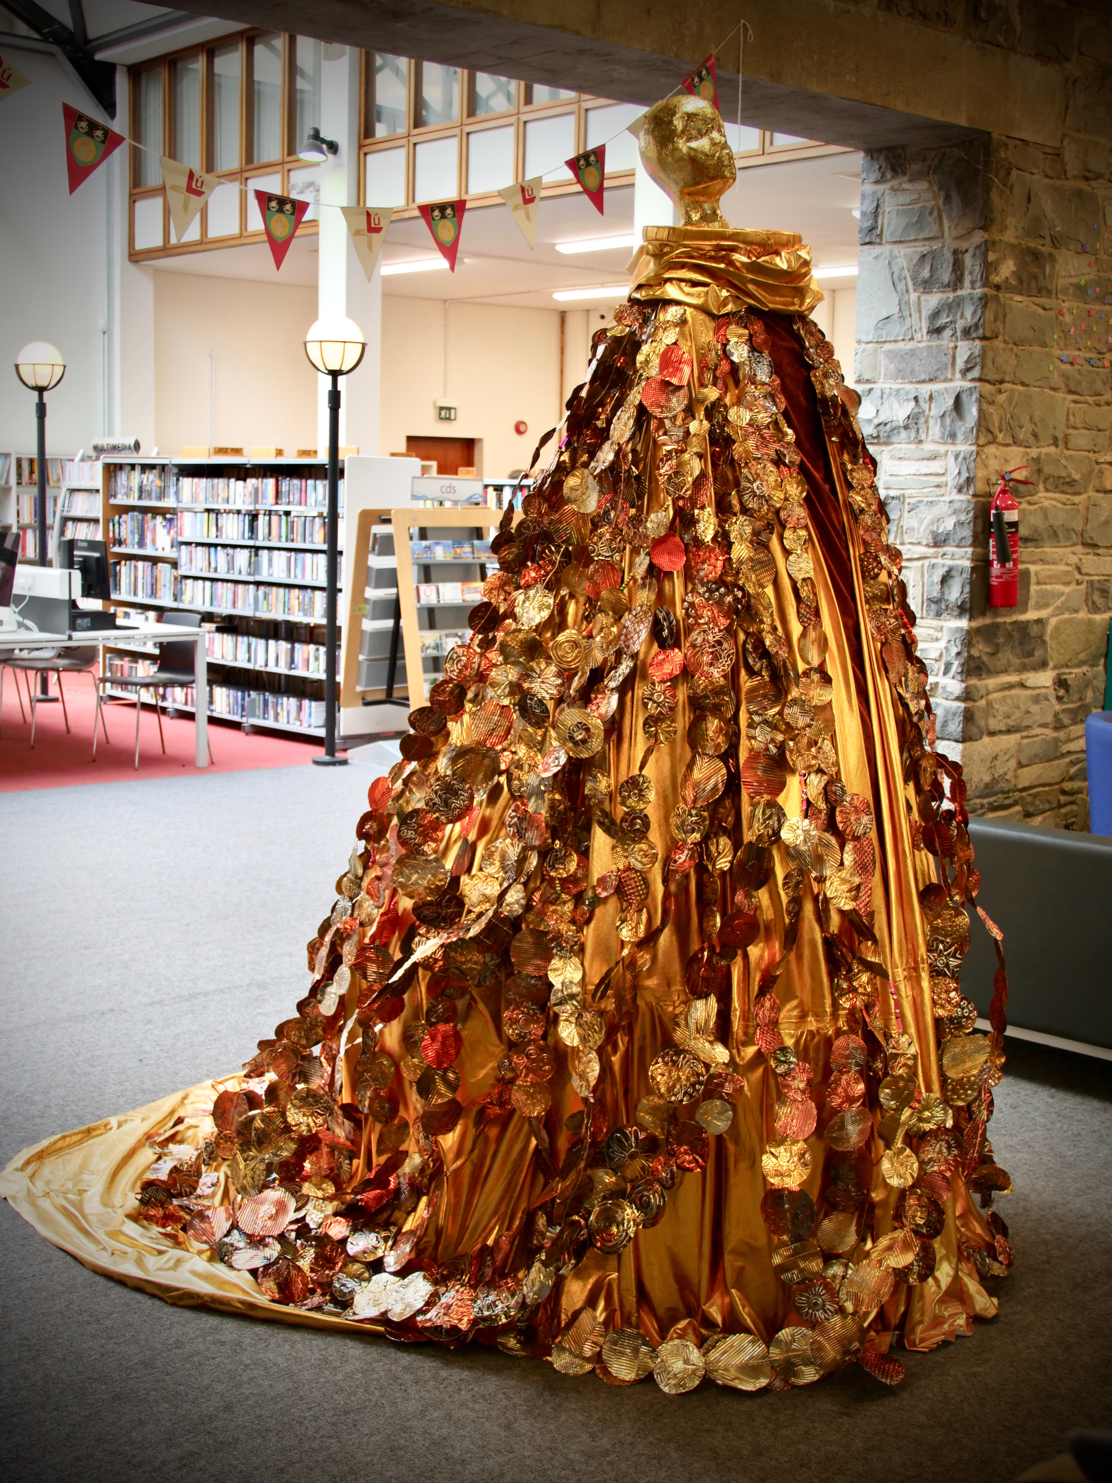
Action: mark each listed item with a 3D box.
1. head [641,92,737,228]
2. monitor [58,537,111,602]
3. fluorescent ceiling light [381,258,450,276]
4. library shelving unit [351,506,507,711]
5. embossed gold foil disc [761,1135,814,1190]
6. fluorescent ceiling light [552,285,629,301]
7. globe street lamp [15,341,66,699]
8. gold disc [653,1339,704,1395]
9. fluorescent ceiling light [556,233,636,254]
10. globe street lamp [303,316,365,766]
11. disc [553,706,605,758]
[{"bbox_3d":[0.252,-1.113,3.943,0.195,0.255,0.160,5,8,28],"label":"head"},{"bbox_3d":[-2.520,-0.854,10.963,0.190,0.450,0.528,-5,9,-39],"label":"monitor"},{"bbox_3d":[-1.336,-4.071,17.700,0.170,0.110,1.780,-5,9,-39],"label":"fluorescent ceiling light"},{"bbox_3d":[-0.645,-0.700,11.774,0.932,1.240,0.668,-5,9,-39],"label":"library shelving unit"},{"bbox_3d":[0.398,0.728,3.550,0.088,0.090,0.010,0,-3,-10],"label":"embossed gold foil disc"},{"bbox_3d":[0.641,-4.243,19.381,0.170,0.110,1.780,-5,9,-39],"label":"fluorescent ceiling light"},{"bbox_3d":[-3.600,-1.525,14.454,0.355,2.460,0.355,1,7,0],"label":"globe street lamp"},{"bbox_3d":[0.211,1.076,3.540,0.093,0.096,0.010,1,-11,2],"label":"gold disc"},{"bbox_3d":[0.597,-3.747,15.350,0.170,0.110,1.780,-5,9,-39],"label":"fluorescent ceiling light"},{"bbox_3d":[-1.237,-1.113,11.456,0.355,2.460,0.355,1,7,0],"label":"globe street lamp"},{"bbox_3d":[0.040,-0.017,3.660,0.092,0.092,0.015,2,-1,11],"label":"disc"}]

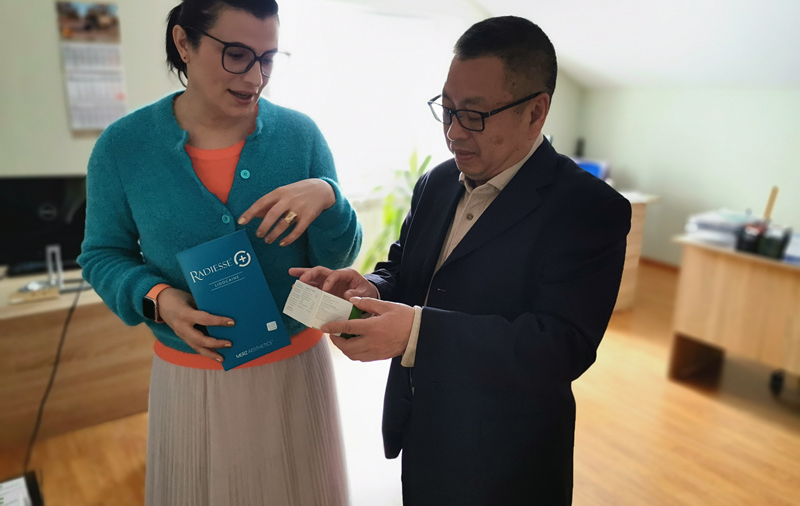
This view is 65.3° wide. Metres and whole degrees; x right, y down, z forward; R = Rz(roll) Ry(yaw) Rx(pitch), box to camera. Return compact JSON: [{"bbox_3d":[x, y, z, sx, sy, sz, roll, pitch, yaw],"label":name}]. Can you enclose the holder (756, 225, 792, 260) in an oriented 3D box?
[{"bbox_3d":[1.713,-0.048,2.851,0.098,0.120,0.098,-10,18,-34],"label":"holder"}]

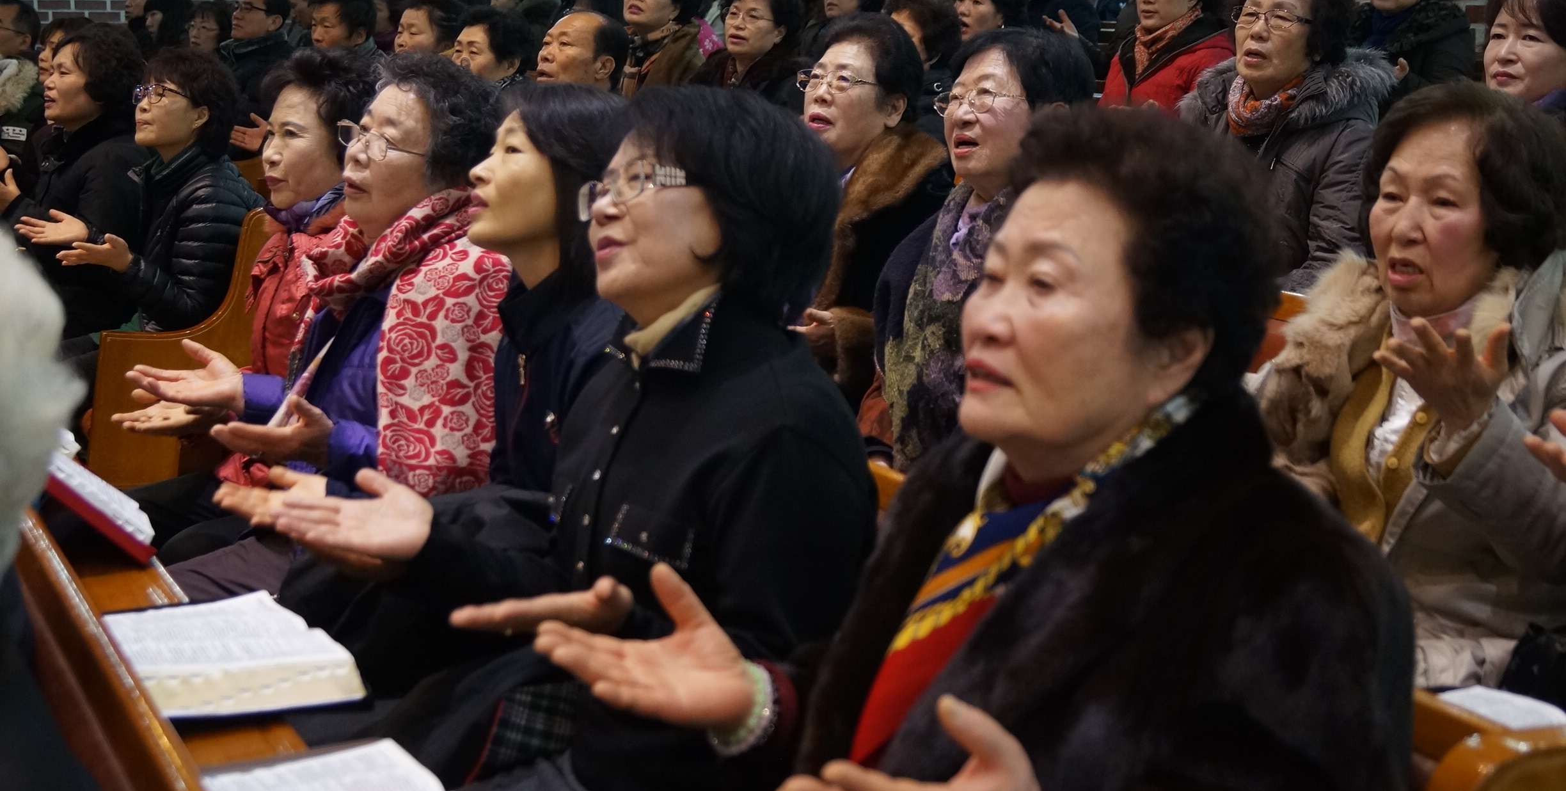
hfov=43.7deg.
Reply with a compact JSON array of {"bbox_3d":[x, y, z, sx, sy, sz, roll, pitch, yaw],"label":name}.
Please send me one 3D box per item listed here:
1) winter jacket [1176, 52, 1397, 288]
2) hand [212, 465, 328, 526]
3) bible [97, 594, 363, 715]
[{"bbox_3d":[0.907,-0.309,3.616,0.430,0.620,0.490,-6,14,-28],"label":"winter jacket"},{"bbox_3d":[-0.570,0.110,2.214,0.135,0.070,0.085,-6,14,-28],"label":"hand"},{"bbox_3d":[-0.503,0.203,1.688,0.203,0.050,0.305,-6,14,-28],"label":"bible"}]

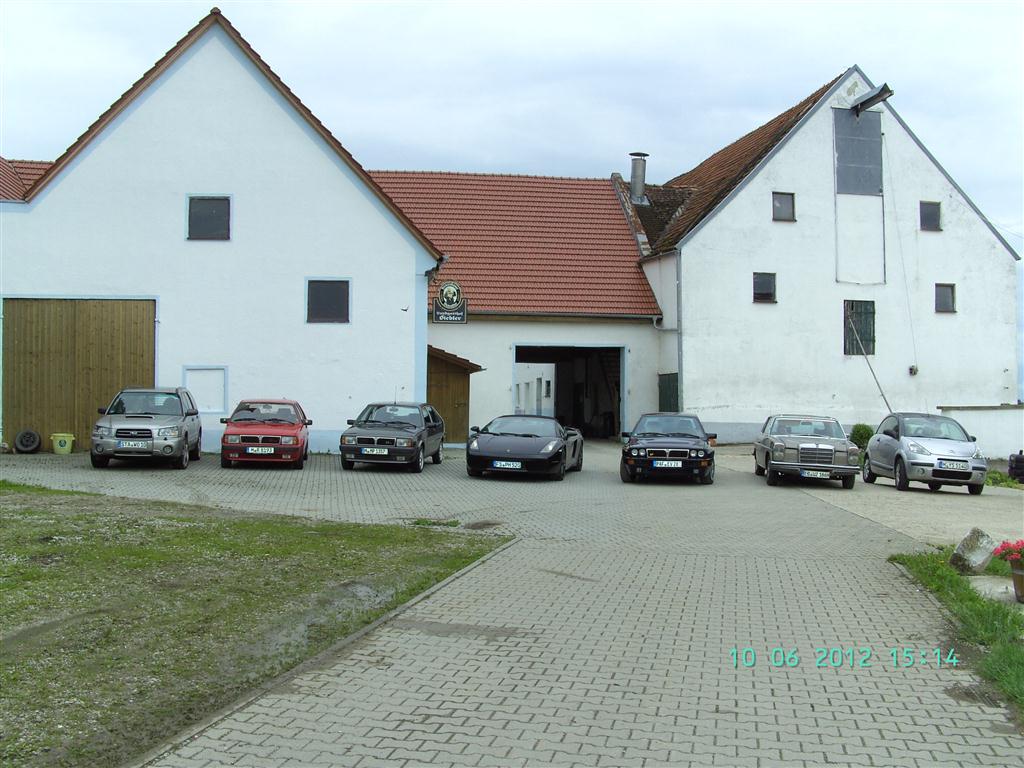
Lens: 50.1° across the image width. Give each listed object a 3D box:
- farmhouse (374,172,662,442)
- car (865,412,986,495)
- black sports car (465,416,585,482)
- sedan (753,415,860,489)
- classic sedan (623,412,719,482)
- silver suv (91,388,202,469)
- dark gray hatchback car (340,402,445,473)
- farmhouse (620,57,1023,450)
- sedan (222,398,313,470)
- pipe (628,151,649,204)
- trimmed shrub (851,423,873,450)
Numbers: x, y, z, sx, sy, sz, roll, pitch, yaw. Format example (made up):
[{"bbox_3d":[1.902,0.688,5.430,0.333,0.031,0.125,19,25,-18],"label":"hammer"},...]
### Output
[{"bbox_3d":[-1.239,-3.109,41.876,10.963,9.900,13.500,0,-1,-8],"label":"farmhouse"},{"bbox_3d":[8.363,1.343,22.215,1.700,1.560,3.930,2,-1,4],"label":"car"},{"bbox_3d":[0.319,1.222,22.232,1.900,1.184,4.300,1,-1,11],"label":"black sports car"},{"bbox_3d":[6.074,1.337,22.930,1.790,1.400,4.680,1,-1,8],"label":"sedan"},{"bbox_3d":[3.139,1.234,22.013,1.770,1.365,3.900,0,-1,8],"label":"classic sedan"},{"bbox_3d":[-7.304,0.835,22.180,1.735,1.560,4.450,1,-1,-11],"label":"silver suv"},{"bbox_3d":[-2.406,1.027,22.622,1.620,1.370,3.890,1,-1,5],"label":"dark gray hatchback car"},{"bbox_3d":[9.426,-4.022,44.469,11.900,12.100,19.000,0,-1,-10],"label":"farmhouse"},{"bbox_3d":[-5.106,0.994,22.918,1.620,1.370,3.890,1,-1,-8],"label":"sedan"},{"bbox_3d":[4.831,-7.848,41.800,0.760,1.980,0.760,0,-1,-8],"label":"pipe"},{"bbox_3d":[10.178,1.554,31.800,0.700,0.800,0.700,0,-1,-9],"label":"trimmed shrub"}]

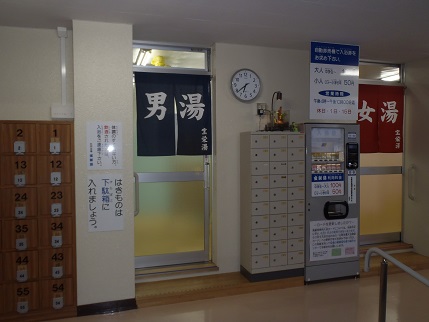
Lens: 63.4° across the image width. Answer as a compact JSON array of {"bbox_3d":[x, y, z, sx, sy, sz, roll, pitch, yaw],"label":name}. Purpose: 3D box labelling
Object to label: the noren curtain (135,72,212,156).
[{"bbox_3d":[-0.436,-0.512,3.864,0.843,0.901,0.030,-1,1,-17],"label":"noren curtain"}]

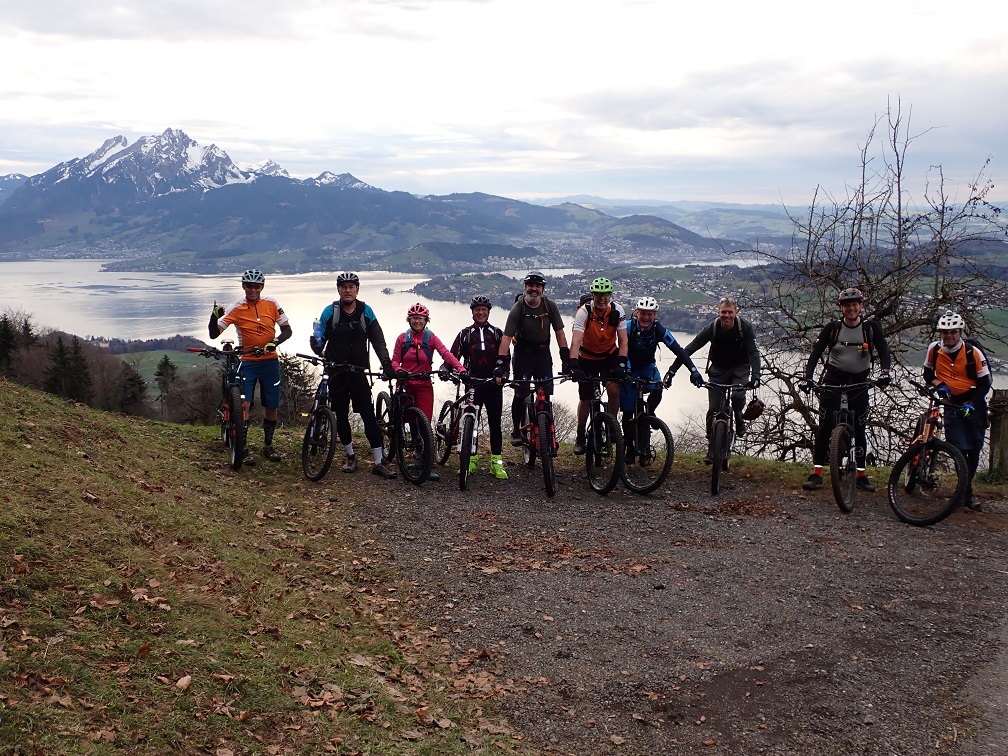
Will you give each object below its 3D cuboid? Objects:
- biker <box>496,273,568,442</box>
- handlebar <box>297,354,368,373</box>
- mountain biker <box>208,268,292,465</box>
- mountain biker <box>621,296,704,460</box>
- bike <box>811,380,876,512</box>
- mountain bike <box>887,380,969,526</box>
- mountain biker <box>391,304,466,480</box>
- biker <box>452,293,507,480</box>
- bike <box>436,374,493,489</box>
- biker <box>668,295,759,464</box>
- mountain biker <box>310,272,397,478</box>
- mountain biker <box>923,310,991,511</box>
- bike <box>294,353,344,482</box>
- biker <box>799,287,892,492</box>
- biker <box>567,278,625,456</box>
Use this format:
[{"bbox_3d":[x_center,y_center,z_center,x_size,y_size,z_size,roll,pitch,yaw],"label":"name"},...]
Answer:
[{"bbox_3d":[0.270,-0.123,9.743,0.720,1.720,0.720,0,10,-2],"label":"biker"},{"bbox_3d":[-1.563,-0.140,9.500,0.680,0.110,0.200,9,5,-28],"label":"handlebar"},{"bbox_3d":[-2.386,-0.104,9.867,0.770,1.830,0.550,-2,10,-12],"label":"mountain biker"},{"bbox_3d":[1.470,0.039,9.832,0.780,1.630,0.700,1,10,3],"label":"mountain biker"},{"bbox_3d":[3.120,0.519,9.378,0.760,1.080,1.850,4,10,20],"label":"bike"},{"bbox_3d":[3.682,0.622,9.220,0.750,1.080,1.800,3,10,16],"label":"mountain bike"},{"bbox_3d":[-0.707,0.128,9.812,0.680,1.660,0.580,-2,10,-12],"label":"mountain biker"},{"bbox_3d":[-0.230,0.074,10.011,0.600,1.740,0.450,0,10,0],"label":"biker"},{"bbox_3d":[-0.495,0.435,9.952,0.660,1.050,1.720,-3,10,-15],"label":"bike"},{"bbox_3d":[1.970,0.040,9.772,0.850,1.610,0.700,2,10,14],"label":"biker"},{"bbox_3d":[-1.401,-0.019,9.692,0.780,1.900,0.580,-2,10,-9],"label":"mountain biker"},{"bbox_3d":[3.830,0.269,8.949,0.580,1.720,0.550,8,12,37],"label":"mountain biker"},{"bbox_3d":[-1.793,0.331,9.936,0.680,1.070,1.780,-2,10,-12],"label":"bike"},{"bbox_3d":[3.061,0.113,9.397,0.820,1.830,0.580,3,10,17],"label":"biker"},{"bbox_3d":[0.870,-0.085,9.790,0.580,1.730,0.720,1,10,3],"label":"biker"}]

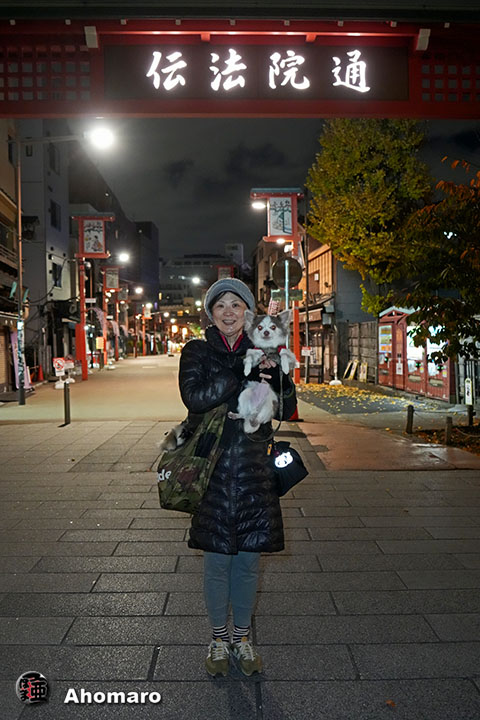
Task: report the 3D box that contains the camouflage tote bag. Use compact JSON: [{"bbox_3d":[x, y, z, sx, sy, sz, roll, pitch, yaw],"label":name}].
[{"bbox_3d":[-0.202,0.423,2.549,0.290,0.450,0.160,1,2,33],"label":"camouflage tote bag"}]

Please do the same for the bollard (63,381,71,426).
[{"bbox_3d":[-3.097,0.773,10.786,0.100,0.774,0.100,0,1,0],"label":"bollard"}]

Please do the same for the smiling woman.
[{"bbox_3d":[-0.015,0.482,2.611,0.500,1.681,0.400,0,1,0],"label":"smiling woman"}]

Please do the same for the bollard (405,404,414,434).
[{"bbox_3d":[2.664,0.938,9.430,0.095,0.458,0.095,0,1,0],"label":"bollard"}]

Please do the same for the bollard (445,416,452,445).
[{"bbox_3d":[2.963,1.012,8.515,0.090,0.404,0.090,0,1,0],"label":"bollard"}]

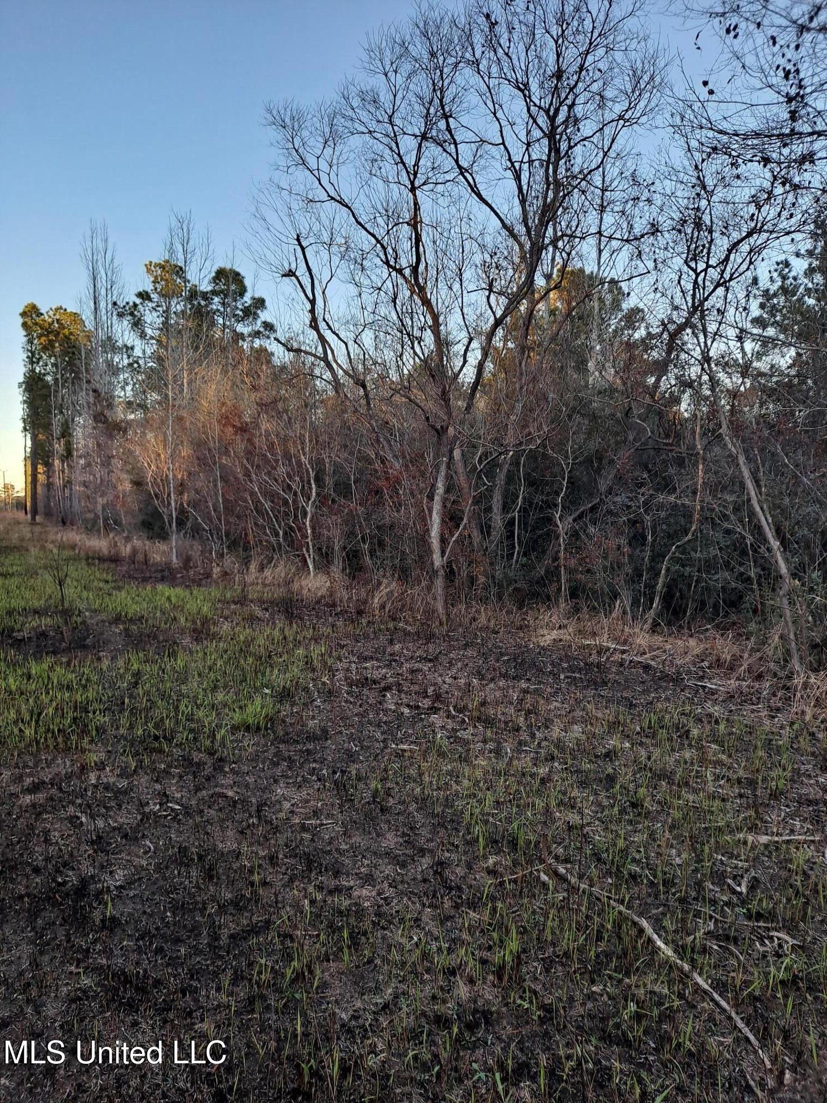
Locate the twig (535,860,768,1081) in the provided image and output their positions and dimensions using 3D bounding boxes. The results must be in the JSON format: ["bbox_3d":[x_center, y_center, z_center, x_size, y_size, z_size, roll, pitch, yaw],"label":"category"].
[{"bbox_3d":[0.783,1.313,2.643,0.175,0.065,1.230,-1,4,-20],"label":"twig"}]

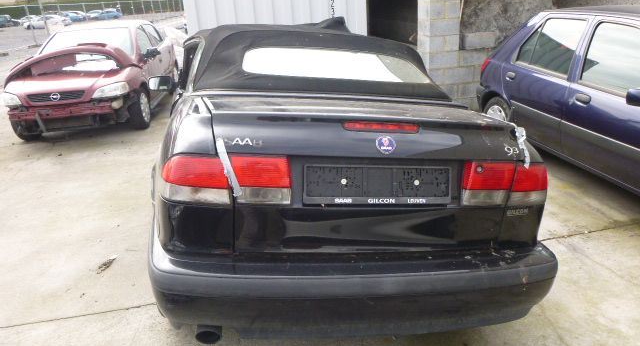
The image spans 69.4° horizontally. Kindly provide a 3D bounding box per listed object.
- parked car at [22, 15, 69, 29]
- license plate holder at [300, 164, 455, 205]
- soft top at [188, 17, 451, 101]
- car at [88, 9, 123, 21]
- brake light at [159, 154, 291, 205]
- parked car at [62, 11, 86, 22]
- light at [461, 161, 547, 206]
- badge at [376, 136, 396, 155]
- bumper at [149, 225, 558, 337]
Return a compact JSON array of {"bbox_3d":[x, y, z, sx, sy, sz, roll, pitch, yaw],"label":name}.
[{"bbox_3d":[-30.234,-16.606,51.000,4.300,1.450,1.750,-5,20,-2],"label":"parked car"},{"bbox_3d":[0.208,0.043,1.606,0.530,0.135,0.022,1,2,-11],"label":"license plate holder"},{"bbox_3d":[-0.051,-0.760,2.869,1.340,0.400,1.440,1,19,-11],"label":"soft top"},{"bbox_3d":[-29.701,-21.836,64.000,4.200,1.450,1.750,-9,20,-14],"label":"car"},{"bbox_3d":[-0.319,0.015,1.568,0.430,0.177,0.190,1,19,-11],"label":"brake light"},{"bbox_3d":[-35.056,-22.276,66.000,4.200,1.450,1.750,8,23,30],"label":"parked car"},{"bbox_3d":[0.711,0.030,1.772,0.430,0.177,0.190,1,19,-11],"label":"light"},{"bbox_3d":[0.230,-0.095,1.597,0.066,0.066,0.008,1,-6,-11],"label":"badge"},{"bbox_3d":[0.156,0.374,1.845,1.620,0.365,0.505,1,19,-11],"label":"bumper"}]

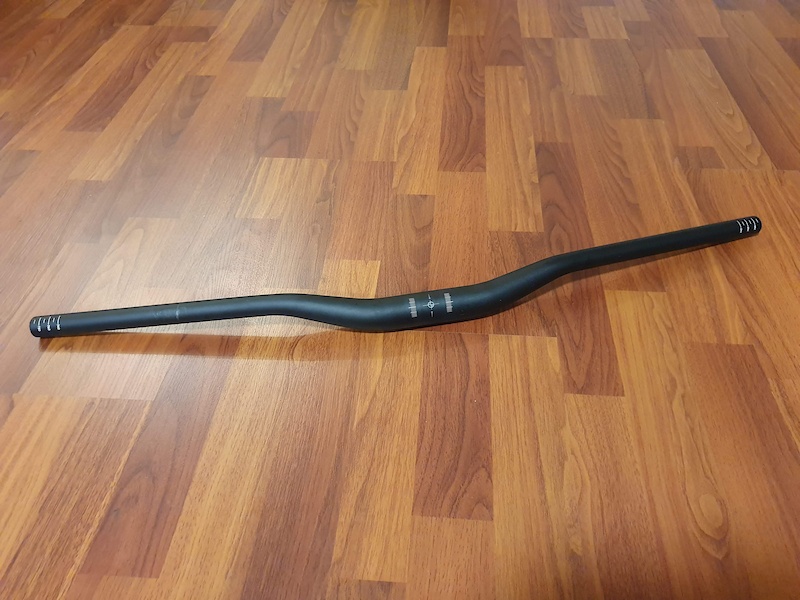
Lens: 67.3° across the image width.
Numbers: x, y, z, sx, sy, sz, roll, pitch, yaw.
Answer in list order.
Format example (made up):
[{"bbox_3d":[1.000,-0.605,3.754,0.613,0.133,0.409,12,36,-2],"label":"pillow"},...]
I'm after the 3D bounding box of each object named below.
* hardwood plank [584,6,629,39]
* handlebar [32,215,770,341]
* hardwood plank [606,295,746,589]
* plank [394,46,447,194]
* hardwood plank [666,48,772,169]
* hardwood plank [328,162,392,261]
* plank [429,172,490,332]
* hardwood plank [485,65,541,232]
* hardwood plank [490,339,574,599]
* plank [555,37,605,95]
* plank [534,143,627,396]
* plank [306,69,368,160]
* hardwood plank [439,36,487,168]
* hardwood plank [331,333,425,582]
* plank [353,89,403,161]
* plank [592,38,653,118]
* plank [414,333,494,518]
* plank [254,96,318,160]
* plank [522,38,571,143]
[{"bbox_3d":[0.379,-0.511,1.118,0.067,0.012,0.148,3,47,5],"label":"hardwood plank"},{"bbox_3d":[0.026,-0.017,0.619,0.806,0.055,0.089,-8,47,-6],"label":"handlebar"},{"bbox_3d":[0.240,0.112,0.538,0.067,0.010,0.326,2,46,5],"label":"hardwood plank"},{"bbox_3d":[0.038,-0.293,0.939,0.061,0.012,0.448,2,46,5],"label":"plank"},{"bbox_3d":[0.473,-0.295,0.910,0.062,0.012,0.356,3,47,5],"label":"hardwood plank"},{"bbox_3d":[-0.044,-0.115,0.771,0.063,0.012,0.205,2,46,5],"label":"hardwood plank"},{"bbox_3d":[0.071,-0.066,0.716,0.066,0.010,0.286,2,46,5],"label":"plank"},{"bbox_3d":[0.156,-0.231,0.862,0.066,0.012,0.427,3,47,5],"label":"hardwood plank"},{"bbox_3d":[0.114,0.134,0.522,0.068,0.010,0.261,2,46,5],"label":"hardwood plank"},{"bbox_3d":[0.297,-0.385,1.002,0.067,0.012,0.204,3,47,5],"label":"plank"},{"bbox_3d":[0.200,-0.065,0.710,0.057,0.010,0.435,2,46,5],"label":"plank"},{"bbox_3d":[-0.088,-0.286,0.923,0.062,0.012,0.268,3,47,5],"label":"plank"},{"bbox_3d":[0.102,-0.321,0.949,0.064,0.012,0.426,3,47,5],"label":"hardwood plank"},{"bbox_3d":[-0.013,0.124,0.533,0.056,0.012,0.244,3,47,5],"label":"hardwood plank"},{"bbox_3d":[-0.026,-0.264,0.913,0.063,0.012,0.209,2,46,5],"label":"plank"},{"bbox_3d":[0.369,-0.366,0.995,0.066,0.012,0.284,2,46,5],"label":"plank"},{"bbox_3d":[0.051,0.108,0.551,0.065,0.012,0.195,2,46,5],"label":"plank"},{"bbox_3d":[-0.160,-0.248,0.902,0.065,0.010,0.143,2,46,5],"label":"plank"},{"bbox_3d":[0.235,-0.347,0.983,0.060,0.012,0.356,2,46,5],"label":"plank"}]

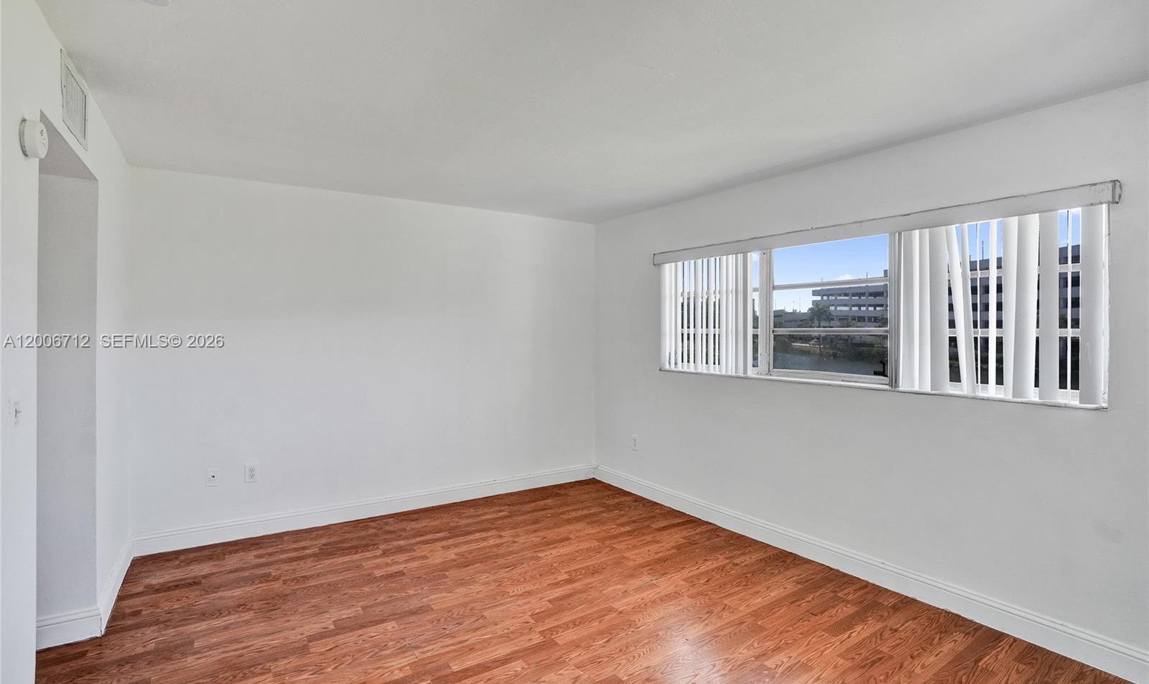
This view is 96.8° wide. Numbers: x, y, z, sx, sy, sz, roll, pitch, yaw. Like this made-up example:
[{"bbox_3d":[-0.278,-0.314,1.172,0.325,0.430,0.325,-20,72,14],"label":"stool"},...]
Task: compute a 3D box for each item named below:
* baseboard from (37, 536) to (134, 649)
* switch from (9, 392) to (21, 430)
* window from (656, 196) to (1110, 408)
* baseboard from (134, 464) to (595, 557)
[{"bbox_3d":[-2.641,1.319,2.788,0.247,0.139,1.047,0,1,-34],"label":"baseboard"},{"bbox_3d":[-1.606,0.200,1.472,0.018,0.117,0.075,0,1,-34],"label":"switch"},{"bbox_3d":[1.433,-0.223,3.158,0.119,0.934,2.624,0,1,-36],"label":"window"},{"bbox_3d":[-1.285,1.268,4.115,3.471,0.140,0.025,0,1,-32],"label":"baseboard"}]

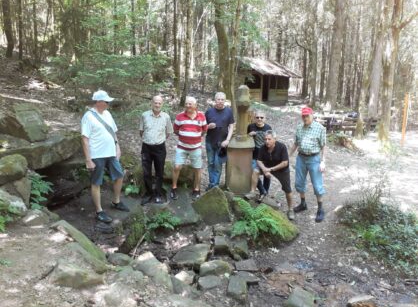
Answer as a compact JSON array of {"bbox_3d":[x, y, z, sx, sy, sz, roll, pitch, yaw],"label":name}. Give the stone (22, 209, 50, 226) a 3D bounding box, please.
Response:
[{"bbox_3d":[-2.065,0.765,3.924,0.300,0.140,0.220,-2,10,-18],"label":"stone"}]

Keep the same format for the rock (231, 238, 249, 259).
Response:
[{"bbox_3d":[0.410,1.244,4.317,0.210,0.170,0.240,4,12,20],"label":"rock"}]

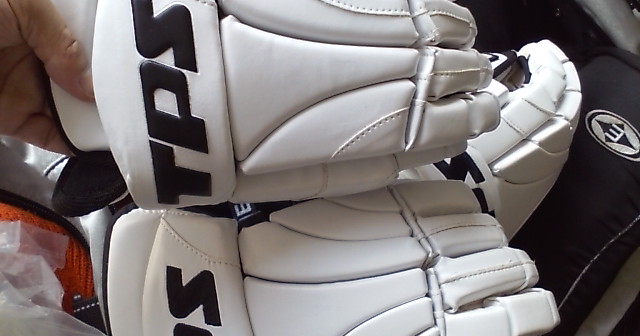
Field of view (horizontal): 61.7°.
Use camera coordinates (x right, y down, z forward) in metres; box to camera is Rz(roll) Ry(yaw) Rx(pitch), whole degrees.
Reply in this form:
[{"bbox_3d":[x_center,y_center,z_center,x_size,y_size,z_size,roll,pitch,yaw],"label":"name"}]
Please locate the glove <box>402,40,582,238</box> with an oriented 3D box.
[{"bbox_3d":[0.172,-0.019,0.580,0.130,0.160,0.280,24,56,40],"label":"glove"}]

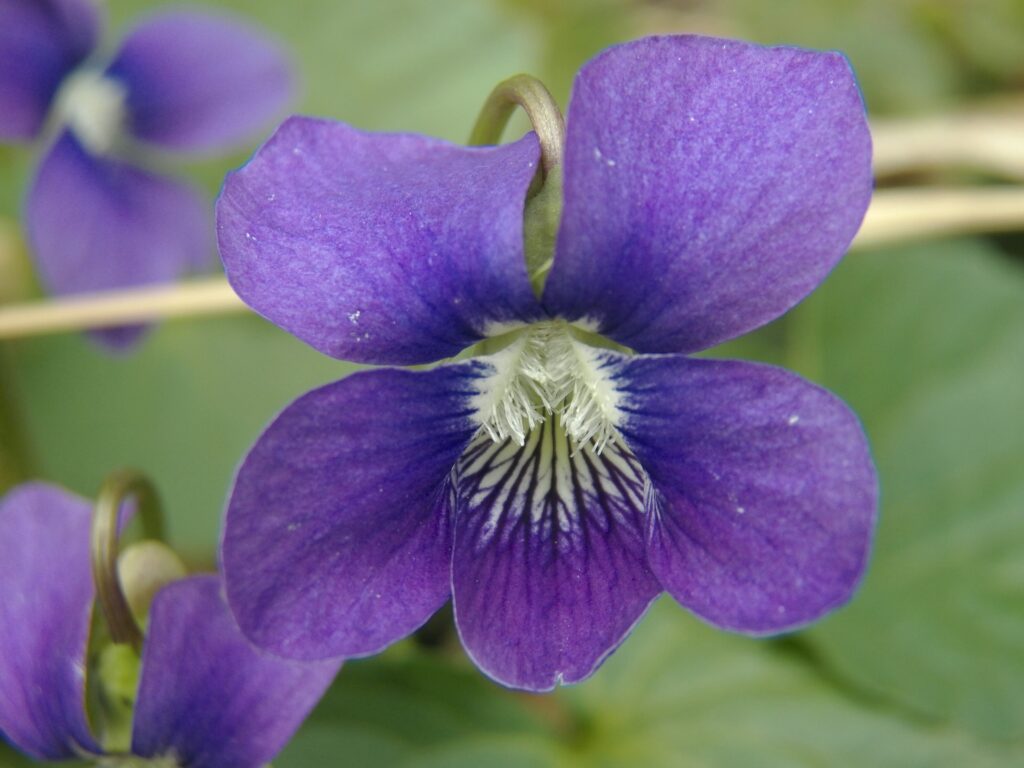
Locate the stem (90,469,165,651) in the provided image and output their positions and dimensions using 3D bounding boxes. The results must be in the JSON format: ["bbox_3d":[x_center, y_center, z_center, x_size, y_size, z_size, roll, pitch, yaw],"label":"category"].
[{"bbox_3d":[-0.018,0.008,0.119,0.003,0.005,0.008,0,73,0],"label":"stem"}]

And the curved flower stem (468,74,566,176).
[{"bbox_3d":[0.000,-0.011,0.112,0.004,0.005,0.005,0,-11,0],"label":"curved flower stem"}]

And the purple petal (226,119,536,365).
[{"bbox_3d":[-0.006,-0.006,0.106,0.014,0.010,0.005,0,-14,6],"label":"purple petal"}]

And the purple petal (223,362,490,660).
[{"bbox_3d":[-0.007,0.005,0.105,0.011,0.012,0.004,0,0,3],"label":"purple petal"}]

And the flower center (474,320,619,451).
[{"bbox_3d":[0.002,0.000,0.106,0.006,0.005,0.004,0,6,0],"label":"flower center"}]

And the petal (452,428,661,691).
[{"bbox_3d":[0.002,0.007,0.104,0.008,0.011,0.004,0,-9,0],"label":"petal"}]

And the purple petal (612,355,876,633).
[{"bbox_3d":[0.010,0.005,0.105,0.011,0.011,0.004,0,0,-3],"label":"purple petal"}]

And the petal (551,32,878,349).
[{"bbox_3d":[0.008,-0.008,0.106,0.014,0.013,0.005,0,-12,-3],"label":"petal"}]

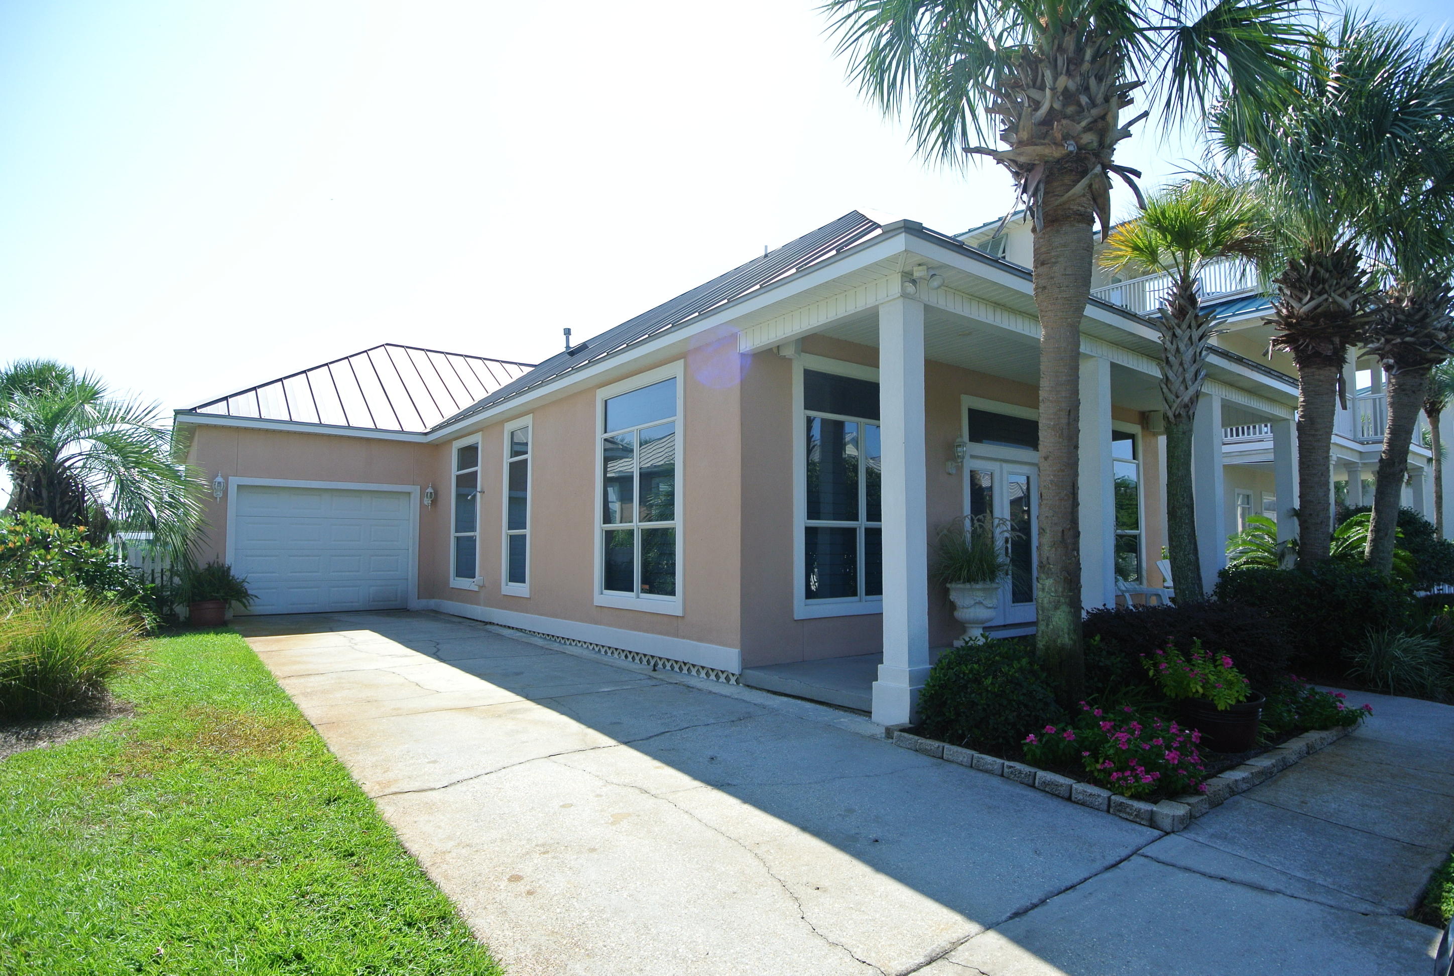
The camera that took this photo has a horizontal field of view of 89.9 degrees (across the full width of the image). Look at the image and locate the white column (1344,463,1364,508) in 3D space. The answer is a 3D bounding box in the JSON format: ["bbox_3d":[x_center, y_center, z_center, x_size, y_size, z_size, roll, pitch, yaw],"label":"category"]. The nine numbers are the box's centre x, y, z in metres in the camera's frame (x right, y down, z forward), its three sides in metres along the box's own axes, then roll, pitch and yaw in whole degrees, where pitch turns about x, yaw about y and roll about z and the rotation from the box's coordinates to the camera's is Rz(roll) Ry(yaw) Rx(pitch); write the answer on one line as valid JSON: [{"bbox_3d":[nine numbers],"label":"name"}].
[{"bbox_3d":[12.884,0.911,14.891,0.270,2.786,0.270,3,-6,-38],"label":"white column"}]

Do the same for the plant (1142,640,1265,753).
[{"bbox_3d":[2.887,1.240,4.479,0.630,0.620,0.560,-3,-6,32],"label":"plant"}]

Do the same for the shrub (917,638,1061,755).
[{"bbox_3d":[1.684,1.274,4.719,0.880,0.600,0.850,-2,-5,19],"label":"shrub"}]

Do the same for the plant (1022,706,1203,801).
[{"bbox_3d":[2.047,1.346,3.839,0.580,0.310,0.800,3,-6,-38],"label":"plant"}]

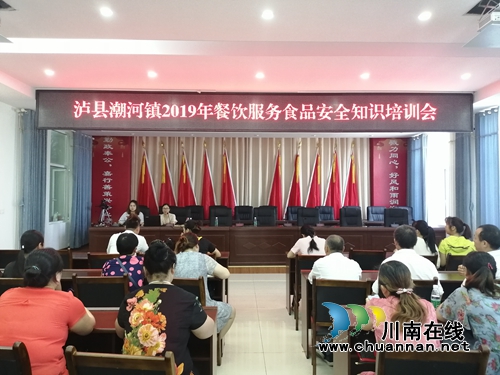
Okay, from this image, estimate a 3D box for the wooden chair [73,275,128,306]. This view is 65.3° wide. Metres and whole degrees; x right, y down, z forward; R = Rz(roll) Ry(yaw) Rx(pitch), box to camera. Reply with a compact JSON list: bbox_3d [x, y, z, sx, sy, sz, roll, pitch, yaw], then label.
[{"bbox_3d":[-1.280,1.202,3.580,0.475,0.900,0.540,0,-2,-1],"label":"wooden chair"}]

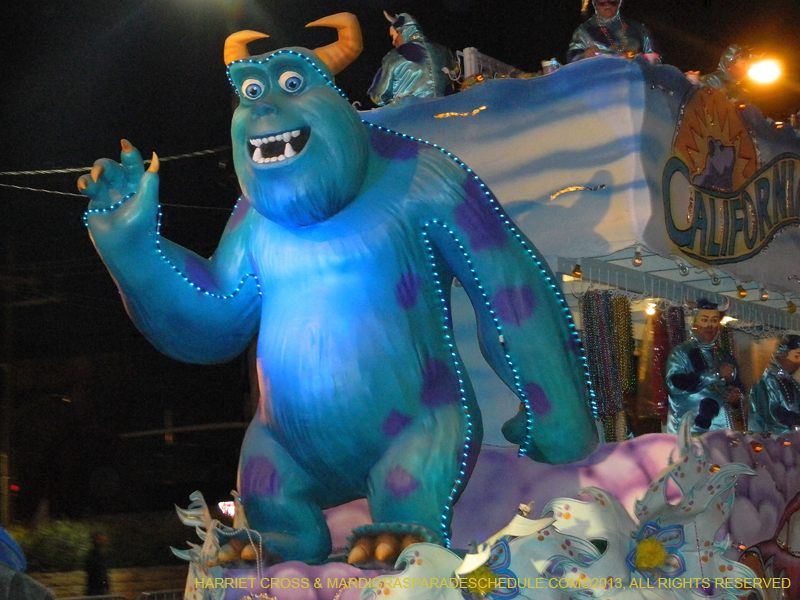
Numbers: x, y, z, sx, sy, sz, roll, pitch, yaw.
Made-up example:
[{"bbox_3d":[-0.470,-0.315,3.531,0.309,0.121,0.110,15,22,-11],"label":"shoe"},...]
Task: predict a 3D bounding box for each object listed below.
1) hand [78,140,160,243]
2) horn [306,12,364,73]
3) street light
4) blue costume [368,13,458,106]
[{"bbox_3d":[-1.795,-0.694,10.350,0.480,0.620,0.360,-4,-9,27],"label":"hand"},{"bbox_3d":[-0.405,-1.586,10.000,0.320,0.370,0.180,-5,-9,29],"label":"horn"},{"bbox_3d":[5.400,-3.390,24.000,0.460,0.360,0.400,0,-8,0],"label":"street light"},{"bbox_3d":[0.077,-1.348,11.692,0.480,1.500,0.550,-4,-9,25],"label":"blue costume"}]

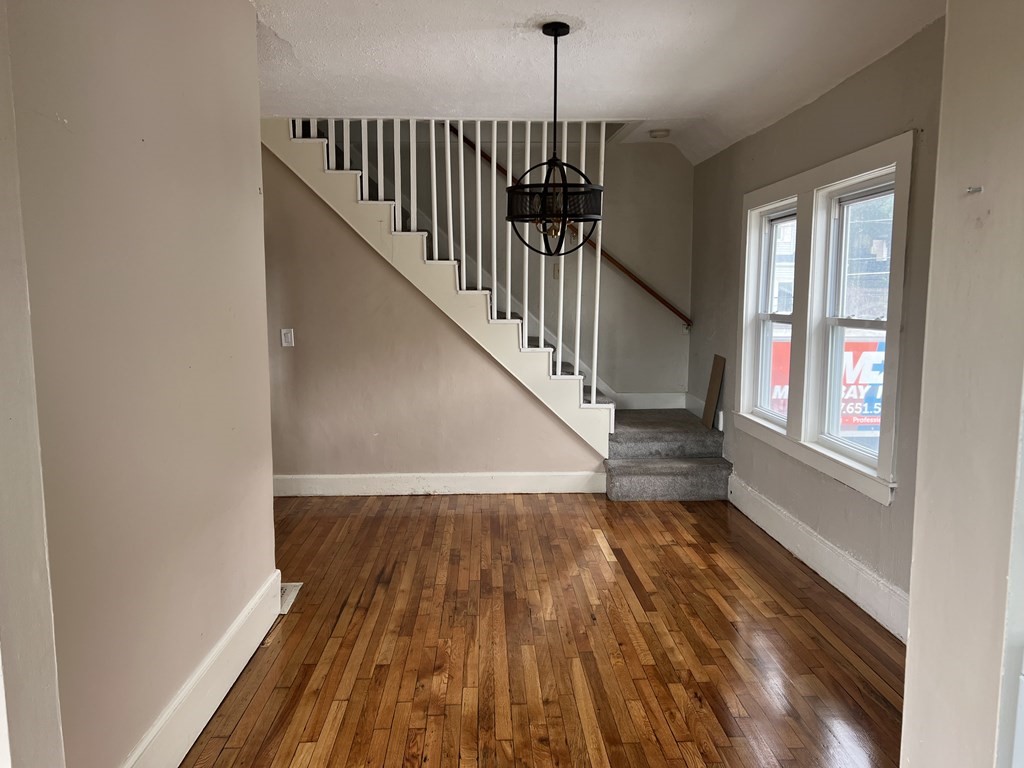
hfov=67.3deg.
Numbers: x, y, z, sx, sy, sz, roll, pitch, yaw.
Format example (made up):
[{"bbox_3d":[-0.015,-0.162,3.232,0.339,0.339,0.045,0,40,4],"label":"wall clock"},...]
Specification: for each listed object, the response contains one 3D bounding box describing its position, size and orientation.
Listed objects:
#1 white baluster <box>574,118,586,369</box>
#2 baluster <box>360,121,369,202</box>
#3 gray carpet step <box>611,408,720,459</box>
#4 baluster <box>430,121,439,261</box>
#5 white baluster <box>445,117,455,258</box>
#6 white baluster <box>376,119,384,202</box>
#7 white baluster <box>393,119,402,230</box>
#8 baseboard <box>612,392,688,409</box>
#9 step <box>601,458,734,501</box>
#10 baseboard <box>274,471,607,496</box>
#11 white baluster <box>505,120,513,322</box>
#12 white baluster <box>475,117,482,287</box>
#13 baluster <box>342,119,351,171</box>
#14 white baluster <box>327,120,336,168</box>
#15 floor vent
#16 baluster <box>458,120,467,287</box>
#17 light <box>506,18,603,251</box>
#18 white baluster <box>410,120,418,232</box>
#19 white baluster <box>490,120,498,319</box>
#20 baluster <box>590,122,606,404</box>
[{"bbox_3d":[0.471,-0.924,5.336,0.034,1.744,0.034,0,7,-3],"label":"white baluster"},{"bbox_3d":[-1.004,-1.528,5.254,0.040,0.539,0.036,0,6,-2],"label":"baluster"},{"bbox_3d":[1.090,0.377,5.974,0.798,0.210,0.980,0,6,-2],"label":"gray carpet step"},{"bbox_3d":[-0.537,-1.329,5.293,0.032,0.939,0.032,-1,6,-2],"label":"baluster"},{"bbox_3d":[-0.432,-1.329,5.297,0.032,0.939,0.032,-2,6,-2],"label":"white baluster"},{"bbox_3d":[-0.882,-1.508,5.201,0.037,0.535,0.037,0,7,-3],"label":"white baluster"},{"bbox_3d":[-0.772,-1.409,5.218,0.037,0.739,0.037,0,7,-3],"label":"white baluster"},{"bbox_3d":[1.152,0.139,6.416,0.635,0.139,0.020,0,7,-3],"label":"baseboard"},{"bbox_3d":[1.059,0.675,5.389,0.870,0.245,0.301,0,7,-3],"label":"step"},{"bbox_3d":[-0.500,0.707,5.495,2.362,0.161,0.020,0,6,-2],"label":"baseboard"},{"bbox_3d":[-0.017,-1.126,5.334,0.032,1.346,0.032,0,6,-2],"label":"white baluster"},{"bbox_3d":[-0.228,-1.228,5.315,0.032,1.142,0.032,0,6,-2],"label":"white baluster"},{"bbox_3d":[-1.125,-1.629,5.238,0.041,0.334,0.036,0,6,-2],"label":"baluster"},{"bbox_3d":[-1.204,-1.607,5.173,0.037,0.326,0.037,0,7,-3],"label":"white baluster"},{"bbox_3d":[-1.123,0.993,3.582,0.231,0.011,0.375,0,7,-3],"label":"floor vent"},{"bbox_3d":[-0.338,-1.224,5.261,0.034,1.113,0.034,0,7,-3],"label":"baluster"},{"bbox_3d":[0.197,-1.078,3.474,0.438,1.000,0.438,0,7,-3],"label":"light"},{"bbox_3d":[-0.676,-1.426,5.277,0.040,0.747,0.036,0,6,-2],"label":"white baluster"},{"bbox_3d":[-0.121,-1.127,5.331,0.032,1.342,0.032,0,6,-2],"label":"white baluster"},{"bbox_3d":[0.606,-0.828,5.390,0.032,1.948,0.032,1,6,-2],"label":"baluster"}]

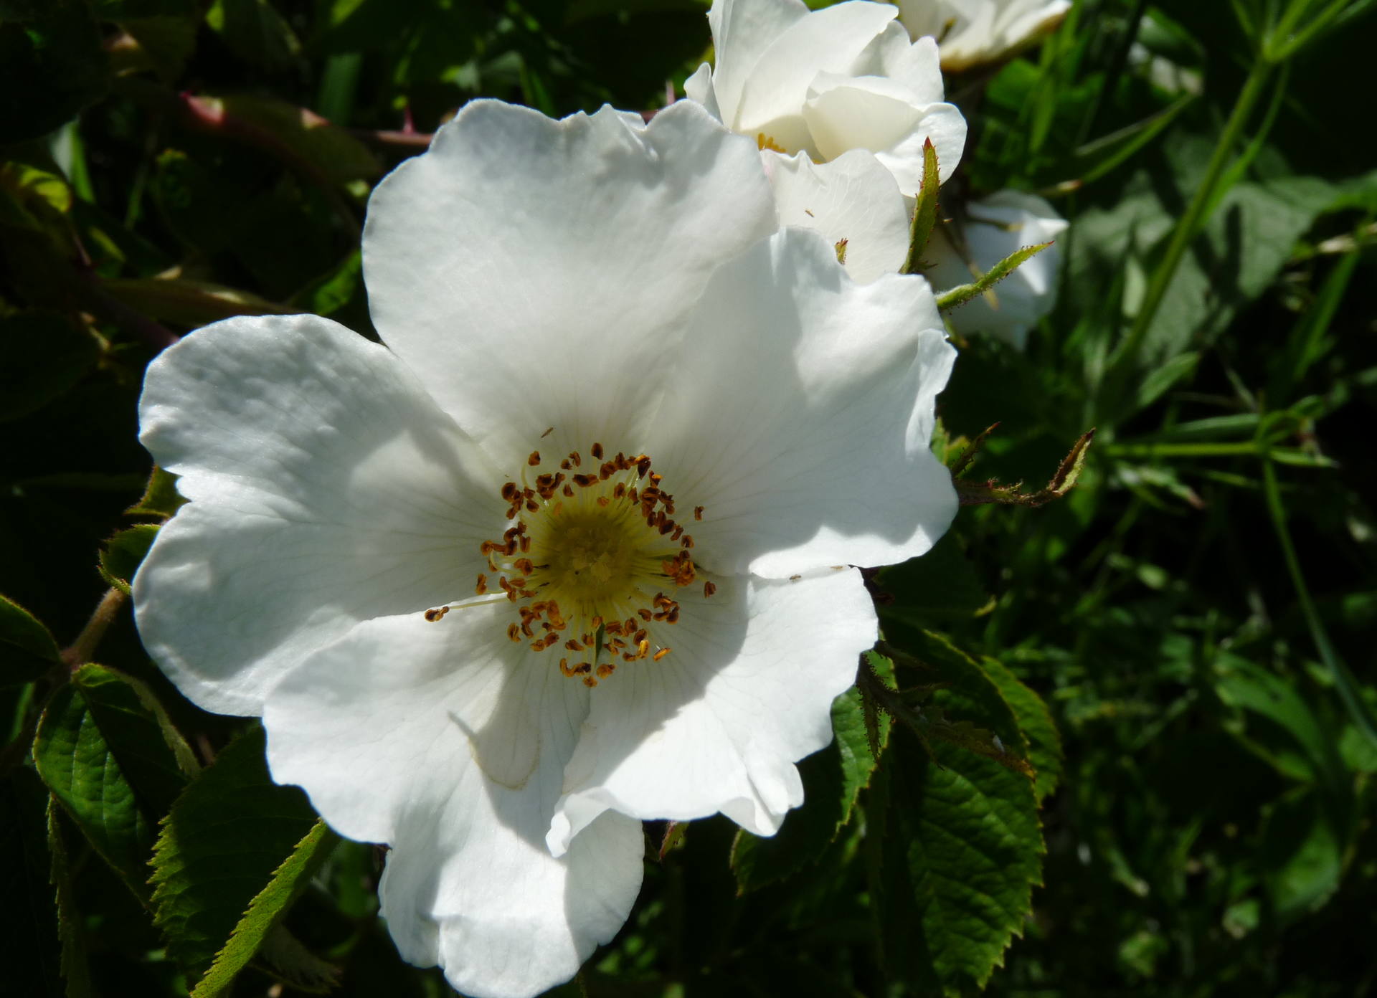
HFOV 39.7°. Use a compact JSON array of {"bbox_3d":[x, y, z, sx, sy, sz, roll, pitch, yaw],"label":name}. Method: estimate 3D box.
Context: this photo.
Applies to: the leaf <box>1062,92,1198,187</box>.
[{"bbox_3d":[0.060,-0.049,0.260,0.023,0.004,0.004,-37,73,0],"label":"leaf"}]

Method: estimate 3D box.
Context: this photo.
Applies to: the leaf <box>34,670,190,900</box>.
[{"bbox_3d":[-0.058,0.029,0.192,0.014,0.008,0.026,-23,84,-8],"label":"leaf"}]

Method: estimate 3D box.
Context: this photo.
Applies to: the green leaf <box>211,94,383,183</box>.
[{"bbox_3d":[-0.048,-0.044,0.235,0.024,0.006,0.007,26,71,0],"label":"green leaf"}]

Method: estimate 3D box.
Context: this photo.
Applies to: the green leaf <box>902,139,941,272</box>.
[{"bbox_3d":[0.022,-0.028,0.182,0.003,0.013,0.003,12,6,4],"label":"green leaf"}]

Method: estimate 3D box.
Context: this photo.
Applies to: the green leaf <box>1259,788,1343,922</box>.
[{"bbox_3d":[0.106,0.061,0.330,0.013,0.024,0.008,21,6,8],"label":"green leaf"}]

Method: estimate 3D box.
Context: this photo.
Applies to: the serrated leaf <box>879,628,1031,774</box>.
[{"bbox_3d":[0.026,0.020,0.190,0.011,0.007,0.020,-42,84,-14],"label":"serrated leaf"}]

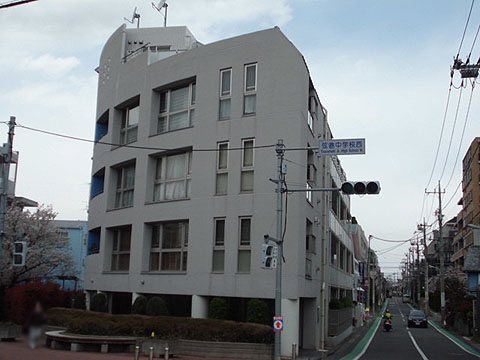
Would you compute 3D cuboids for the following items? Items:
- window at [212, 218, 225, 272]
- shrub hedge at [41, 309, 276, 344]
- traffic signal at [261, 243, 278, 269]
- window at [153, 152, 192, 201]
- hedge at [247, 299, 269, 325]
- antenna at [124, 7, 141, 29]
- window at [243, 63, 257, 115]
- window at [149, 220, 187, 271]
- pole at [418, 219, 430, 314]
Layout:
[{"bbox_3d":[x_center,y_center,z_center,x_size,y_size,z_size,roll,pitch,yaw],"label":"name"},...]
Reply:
[{"bbox_3d":[-0.788,2.513,26.698,0.524,2.112,0.120,-4,-11,34],"label":"window"},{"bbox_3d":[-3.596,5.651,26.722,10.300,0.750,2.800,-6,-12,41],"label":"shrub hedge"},{"bbox_3d":[0.958,2.481,22.601,0.340,0.800,0.500,-5,-12,36],"label":"traffic signal"},{"bbox_3d":[-2.954,-0.124,30.056,0.250,2.124,2.971,10,-12,-42],"label":"window"},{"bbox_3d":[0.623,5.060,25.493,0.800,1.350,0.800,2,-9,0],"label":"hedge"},{"bbox_3d":[-5.582,-8.464,36.069,0.620,1.050,0.720,4,-10,-14],"label":"antenna"},{"bbox_3d":[0.393,-3.546,27.083,0.580,2.124,0.120,-4,-11,34],"label":"window"},{"bbox_3d":[-2.932,2.838,29.264,0.150,2.074,2.813,11,-13,-43],"label":"window"},{"bbox_3d":[22.148,10.356,83.000,1.200,11.500,0.800,0,-9,12],"label":"pole"}]

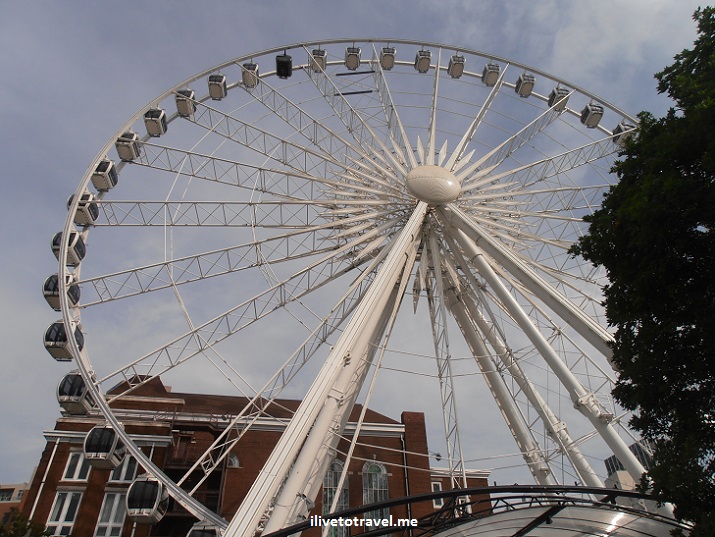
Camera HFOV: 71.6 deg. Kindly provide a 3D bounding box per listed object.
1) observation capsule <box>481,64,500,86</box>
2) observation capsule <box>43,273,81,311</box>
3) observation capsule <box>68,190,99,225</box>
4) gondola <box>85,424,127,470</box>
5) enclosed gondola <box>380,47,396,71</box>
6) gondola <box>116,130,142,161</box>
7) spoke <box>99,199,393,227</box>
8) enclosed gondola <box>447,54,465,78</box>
[{"bbox_3d":[16.116,-23.493,60.266,1.803,1.917,1.761,2,-39,-5],"label":"observation capsule"},{"bbox_3d":[-20.783,1.586,34.902,1.700,2.080,1.880,2,-39,-5],"label":"observation capsule"},{"bbox_3d":[-22.614,-4.903,41.047,1.803,1.917,1.761,2,-39,-5],"label":"observation capsule"},{"bbox_3d":[-14.911,10.582,29.441,1.803,1.917,1.761,2,-39,-5],"label":"gondola"},{"bbox_3d":[3.702,-25.594,60.600,1.803,1.917,1.761,2,-39,-5],"label":"enclosed gondola"},{"bbox_3d":[-20.889,-11.219,45.335,1.700,2.080,1.880,2,-39,-5],"label":"gondola"},{"bbox_3d":[-8.862,-4.490,41.660,25.760,0.450,3.000,0,-39,-7],"label":"spoke"},{"bbox_3d":[11.932,-24.326,59.667,1.700,2.080,1.880,2,-39,-5],"label":"enclosed gondola"}]

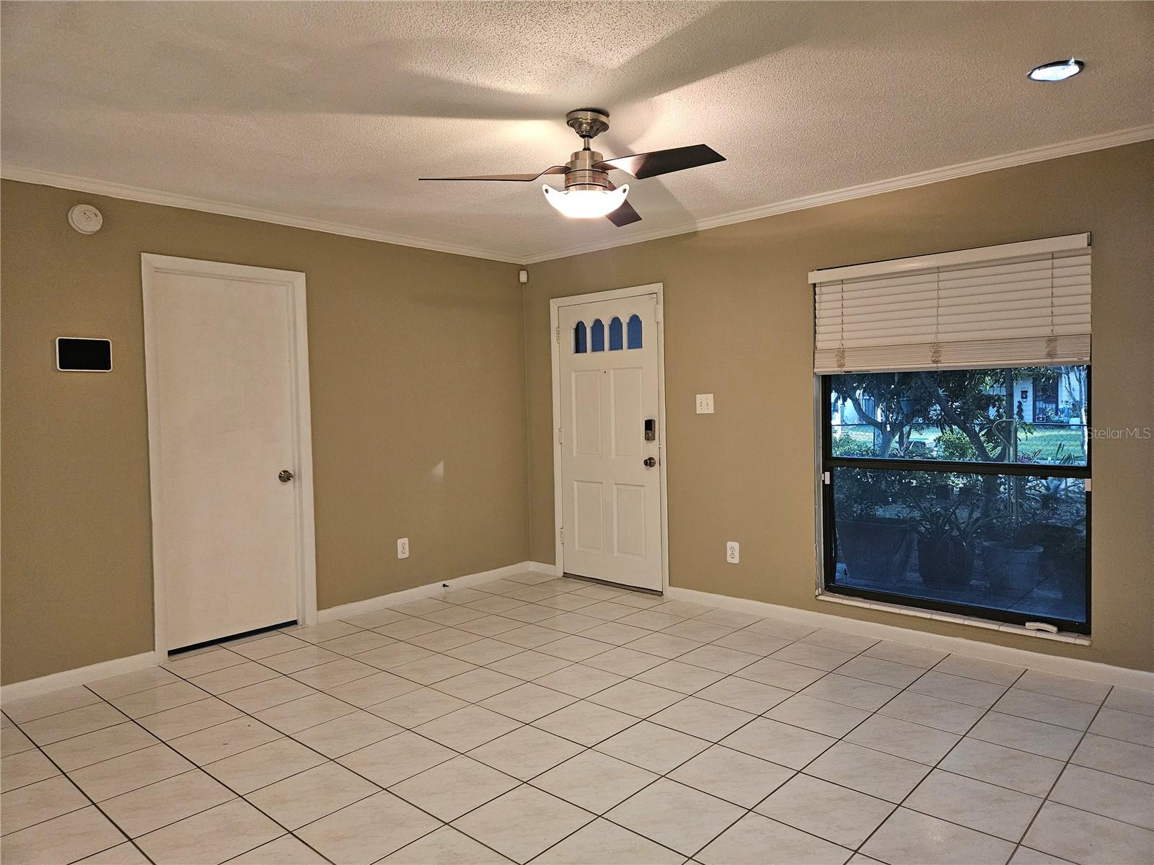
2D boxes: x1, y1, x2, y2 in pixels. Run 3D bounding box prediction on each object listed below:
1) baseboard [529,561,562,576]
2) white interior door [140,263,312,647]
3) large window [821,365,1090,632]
[{"bbox_3d":[-0.249,1.056,5.908,0.328,0.086,0.017,1,3,42],"label":"baseboard"},{"bbox_3d":[-1.933,0.124,4.326,0.103,2.120,0.910,1,3,42],"label":"white interior door"},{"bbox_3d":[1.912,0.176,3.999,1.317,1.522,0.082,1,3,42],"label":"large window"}]

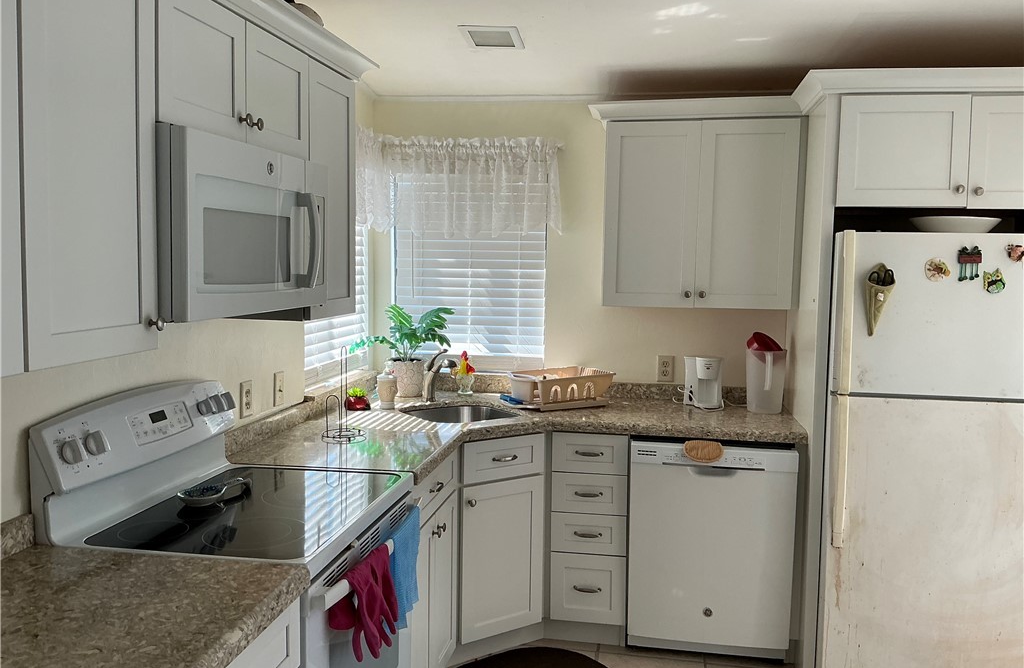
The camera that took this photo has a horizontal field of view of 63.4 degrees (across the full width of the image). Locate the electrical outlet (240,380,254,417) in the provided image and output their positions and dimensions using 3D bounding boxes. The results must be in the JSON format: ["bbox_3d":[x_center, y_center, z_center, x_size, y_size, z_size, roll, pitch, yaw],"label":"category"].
[{"bbox_3d":[-0.883,0.218,2.754,0.009,0.117,0.073,2,5,10],"label":"electrical outlet"}]

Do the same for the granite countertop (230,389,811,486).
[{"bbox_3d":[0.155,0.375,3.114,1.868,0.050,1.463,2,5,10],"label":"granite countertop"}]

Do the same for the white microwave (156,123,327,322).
[{"bbox_3d":[-0.775,-0.266,2.132,0.410,0.420,0.750,2,5,10],"label":"white microwave"}]

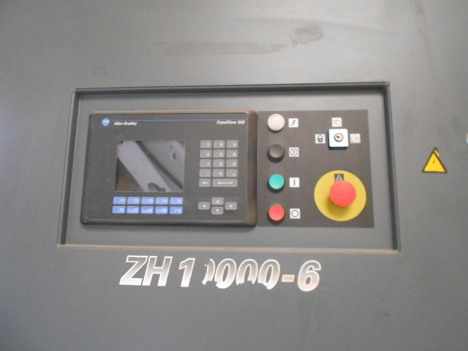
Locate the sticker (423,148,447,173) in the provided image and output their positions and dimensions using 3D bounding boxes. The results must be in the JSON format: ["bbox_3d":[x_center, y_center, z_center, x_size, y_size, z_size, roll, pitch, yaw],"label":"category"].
[{"bbox_3d":[0.307,-0.024,0.538,0.037,0.039,0.002,0,-10,4],"label":"sticker"}]

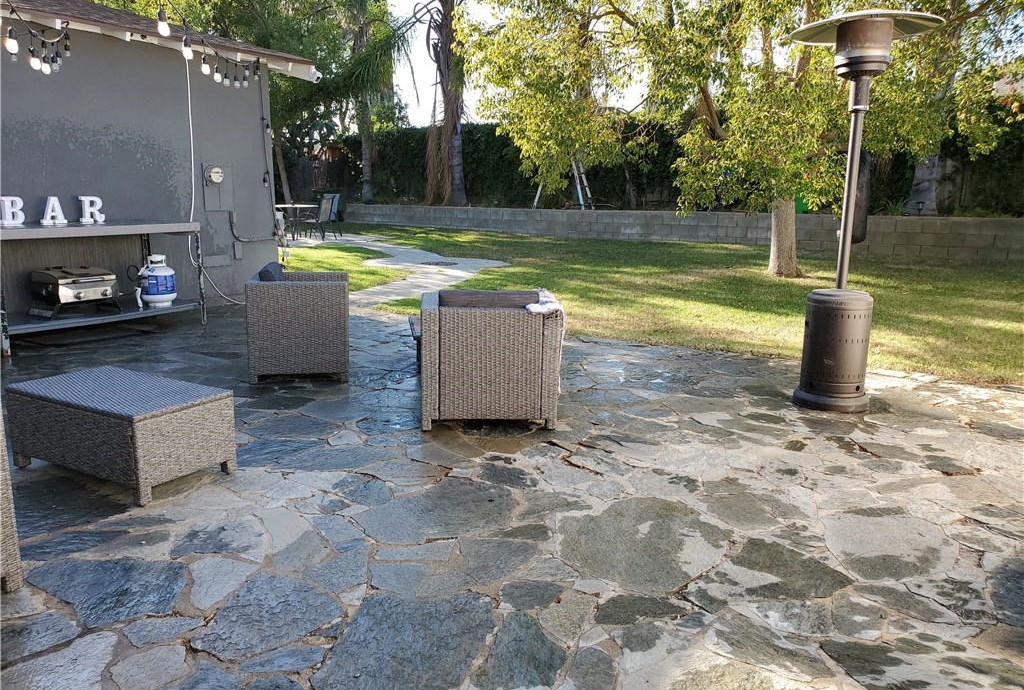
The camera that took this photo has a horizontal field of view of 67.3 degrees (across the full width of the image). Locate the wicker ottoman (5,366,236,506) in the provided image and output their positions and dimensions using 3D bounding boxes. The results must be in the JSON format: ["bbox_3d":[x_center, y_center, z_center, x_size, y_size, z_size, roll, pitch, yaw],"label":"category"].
[{"bbox_3d":[-1.821,0.391,3.596,0.955,0.390,0.503,7,14,29],"label":"wicker ottoman"}]

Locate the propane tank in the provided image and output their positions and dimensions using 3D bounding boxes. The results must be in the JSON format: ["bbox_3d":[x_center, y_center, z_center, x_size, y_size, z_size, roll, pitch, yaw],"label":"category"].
[{"bbox_3d":[-3.202,-0.583,6.980,0.315,0.455,0.315,-4,13,-21],"label":"propane tank"}]

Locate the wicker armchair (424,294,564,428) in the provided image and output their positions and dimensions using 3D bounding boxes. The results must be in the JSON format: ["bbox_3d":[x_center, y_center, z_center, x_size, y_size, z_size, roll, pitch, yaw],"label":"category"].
[{"bbox_3d":[-0.144,0.050,4.466,0.732,0.710,0.641,-1,12,-5],"label":"wicker armchair"}]

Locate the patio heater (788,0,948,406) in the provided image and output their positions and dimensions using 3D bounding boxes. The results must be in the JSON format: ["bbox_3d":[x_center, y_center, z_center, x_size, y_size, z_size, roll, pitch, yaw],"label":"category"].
[{"bbox_3d":[1.960,-0.728,4.490,0.800,2.240,0.800,0,12,0],"label":"patio heater"}]

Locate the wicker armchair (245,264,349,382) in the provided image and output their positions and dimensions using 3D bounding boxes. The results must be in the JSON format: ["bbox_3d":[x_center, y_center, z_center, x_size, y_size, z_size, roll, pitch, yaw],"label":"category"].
[{"bbox_3d":[-1.494,-0.173,5.484,0.641,0.710,0.728,-2,12,-10],"label":"wicker armchair"}]

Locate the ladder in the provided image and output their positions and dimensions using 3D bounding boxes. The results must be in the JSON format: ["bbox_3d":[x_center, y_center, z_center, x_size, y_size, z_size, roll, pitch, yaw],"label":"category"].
[{"bbox_3d":[1.185,-4.062,17.700,1.400,2.100,0.550,5,13,23],"label":"ladder"}]

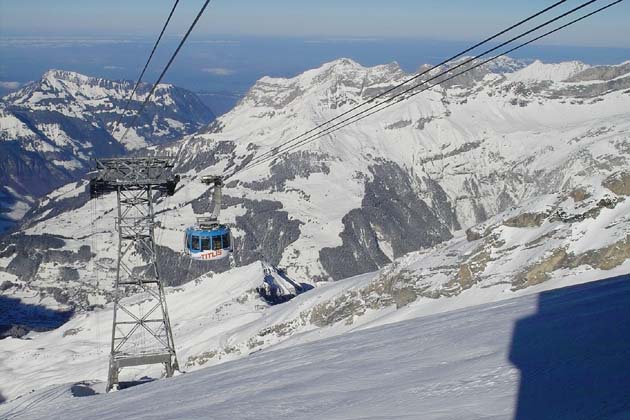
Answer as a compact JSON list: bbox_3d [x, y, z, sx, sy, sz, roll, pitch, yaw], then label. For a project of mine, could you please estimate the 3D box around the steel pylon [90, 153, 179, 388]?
[{"bbox_3d":[-25.241,9.128,121.107,12.559,33.388,9.000,-3,1,-16],"label":"steel pylon"}]

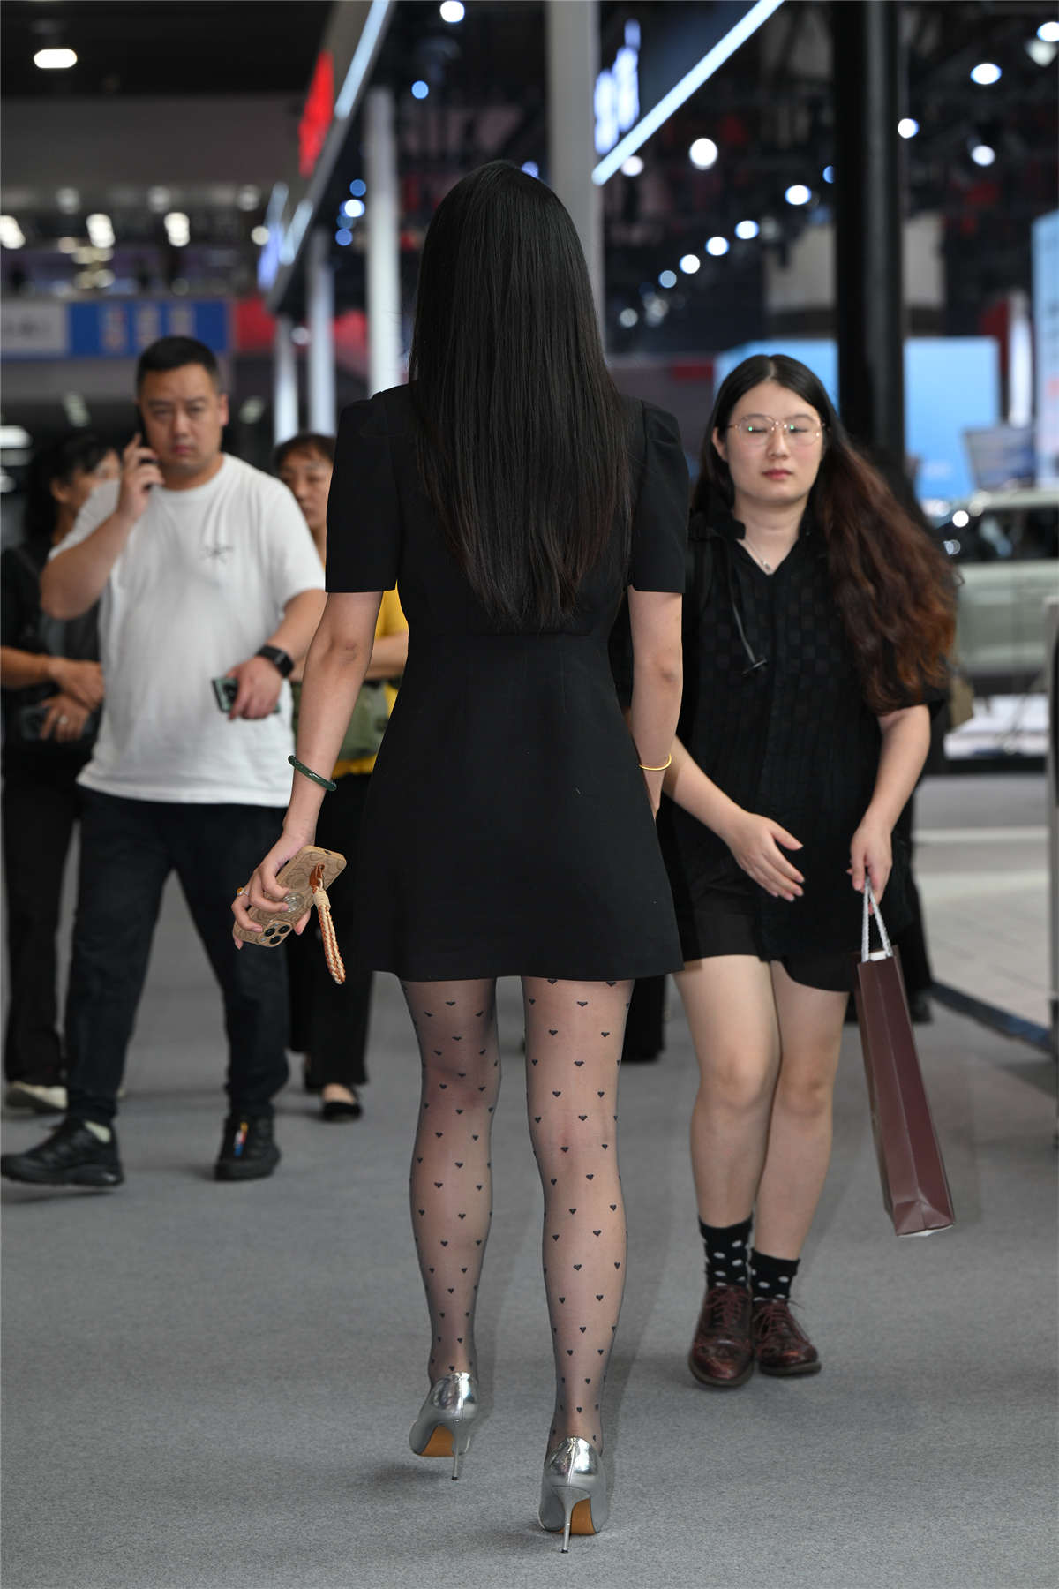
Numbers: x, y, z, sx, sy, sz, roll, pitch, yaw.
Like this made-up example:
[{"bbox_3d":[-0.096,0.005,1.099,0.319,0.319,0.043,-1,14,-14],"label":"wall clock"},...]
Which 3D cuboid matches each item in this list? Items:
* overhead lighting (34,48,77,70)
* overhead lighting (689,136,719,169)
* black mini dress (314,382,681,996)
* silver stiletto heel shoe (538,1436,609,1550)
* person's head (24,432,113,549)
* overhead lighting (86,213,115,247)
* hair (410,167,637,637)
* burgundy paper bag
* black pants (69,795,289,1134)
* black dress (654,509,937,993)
[{"bbox_3d":[-3.621,-5.614,32.000,0.320,0.140,0.300,0,2,0],"label":"overhead lighting"},{"bbox_3d":[1.248,-4.588,30.000,0.200,0.220,0.200,0,2,0],"label":"overhead lighting"},{"bbox_3d":[-0.030,-0.142,5.370,0.460,0.760,0.290,0,2,0],"label":"black mini dress"},{"bbox_3d":[0.056,0.860,5.290,0.085,0.140,0.215,0,2,5],"label":"silver stiletto heel shoe"},{"bbox_3d":[-1.068,-0.703,9.750,0.220,0.290,0.180,2,3,37],"label":"person's head"},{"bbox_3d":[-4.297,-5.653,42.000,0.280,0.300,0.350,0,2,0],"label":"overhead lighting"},{"bbox_3d":[-0.012,-0.522,5.470,0.290,0.605,0.240,0,2,-5],"label":"hair"},{"bbox_3d":[0.569,0.402,6.450,0.100,0.530,0.300,-10,-3,3],"label":"burgundy paper bag"},{"bbox_3d":[-0.749,0.310,8.900,0.420,0.800,0.320,1,2,21],"label":"black pants"},{"bbox_3d":[0.401,-0.066,6.450,0.460,0.740,0.290,0,2,5],"label":"black dress"}]

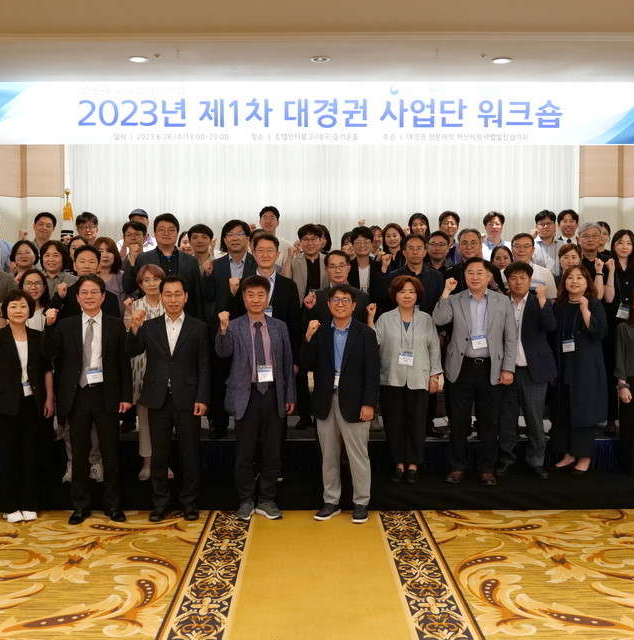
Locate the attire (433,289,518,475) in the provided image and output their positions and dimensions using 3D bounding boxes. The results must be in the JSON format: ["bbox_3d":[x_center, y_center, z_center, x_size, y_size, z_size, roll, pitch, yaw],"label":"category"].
[{"bbox_3d":[1.231,0.467,5.970,0.650,1.440,0.380,0,2,6],"label":"attire"}]

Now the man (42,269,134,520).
[{"bbox_3d":[-1.625,0.547,5.474,0.580,1.735,0.430,0,2,-10],"label":"man"}]

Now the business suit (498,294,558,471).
[{"bbox_3d":[1.674,0.498,6.175,0.500,1.419,0.360,1,2,22],"label":"business suit"}]

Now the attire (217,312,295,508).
[{"bbox_3d":[-0.433,0.634,5.439,0.563,1.346,0.360,0,3,0],"label":"attire"}]

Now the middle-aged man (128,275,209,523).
[{"bbox_3d":[-1.054,0.546,5.523,0.570,1.733,0.420,0,2,-5],"label":"middle-aged man"}]

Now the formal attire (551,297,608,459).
[{"bbox_3d":[2.071,0.461,6.101,0.403,1.293,0.380,1,3,18],"label":"formal attire"}]

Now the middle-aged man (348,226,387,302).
[{"bbox_3d":[0.417,0.081,6.771,0.520,1.784,0.380,0,2,3],"label":"middle-aged man"}]

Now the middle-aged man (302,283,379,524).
[{"bbox_3d":[0.167,0.581,5.500,0.540,1.665,0.420,1,2,14],"label":"middle-aged man"}]

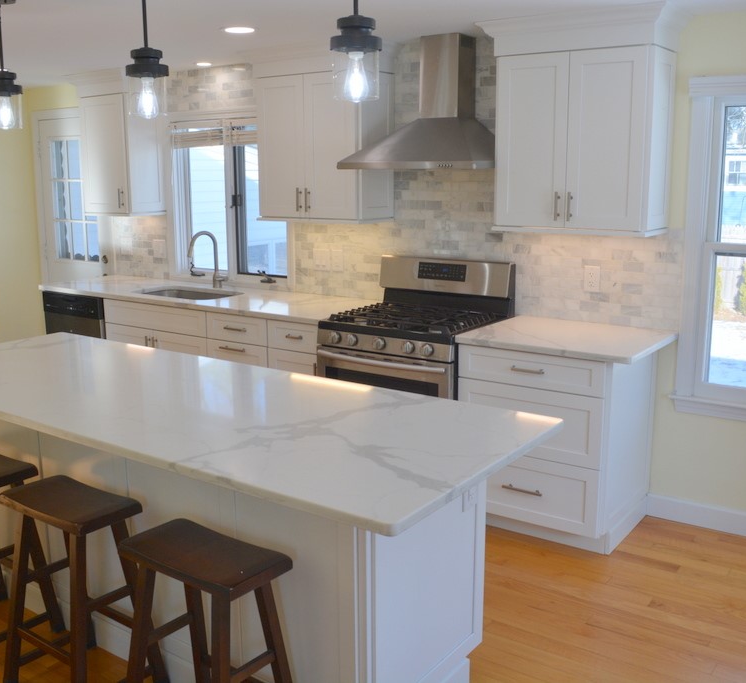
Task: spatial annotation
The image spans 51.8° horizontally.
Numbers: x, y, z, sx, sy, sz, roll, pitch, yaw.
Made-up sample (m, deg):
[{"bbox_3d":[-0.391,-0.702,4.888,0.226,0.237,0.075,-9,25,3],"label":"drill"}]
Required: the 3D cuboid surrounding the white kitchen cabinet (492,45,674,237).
[{"bbox_3d":[0.934,-0.885,3.465,0.709,0.780,0.330,8,14,34],"label":"white kitchen cabinet"}]

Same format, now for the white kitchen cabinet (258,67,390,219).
[{"bbox_3d":[-0.271,-1.069,4.274,0.708,0.790,0.330,8,14,34],"label":"white kitchen cabinet"}]

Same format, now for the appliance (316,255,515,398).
[{"bbox_3d":[0.225,0.195,3.967,0.767,1.181,0.680,8,14,34],"label":"appliance"}]

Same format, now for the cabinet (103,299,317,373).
[{"bbox_3d":[-0.816,0.191,4.750,1.798,0.877,0.620,8,14,34],"label":"cabinet"}]

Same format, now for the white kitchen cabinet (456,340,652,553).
[{"bbox_3d":[0.873,0.420,3.615,0.702,0.877,0.610,8,14,34],"label":"white kitchen cabinet"}]

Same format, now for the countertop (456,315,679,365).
[{"bbox_3d":[0.879,-0.018,3.489,0.776,0.033,0.655,8,14,34],"label":"countertop"}]

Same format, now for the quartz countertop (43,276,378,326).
[{"bbox_3d":[-1.085,-0.286,4.816,2.424,0.033,0.655,8,14,34],"label":"quartz countertop"}]

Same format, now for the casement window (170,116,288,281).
[{"bbox_3d":[-0.942,-0.945,5.010,1.027,1.025,0.090,8,14,34],"label":"casement window"}]

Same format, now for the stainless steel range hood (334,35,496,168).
[{"bbox_3d":[0.278,-1.168,3.756,0.760,0.638,0.506,8,14,34],"label":"stainless steel range hood"}]

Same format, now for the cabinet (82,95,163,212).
[{"bbox_3d":[-1.711,-1.256,5.249,0.441,0.760,0.330,8,14,34],"label":"cabinet"}]

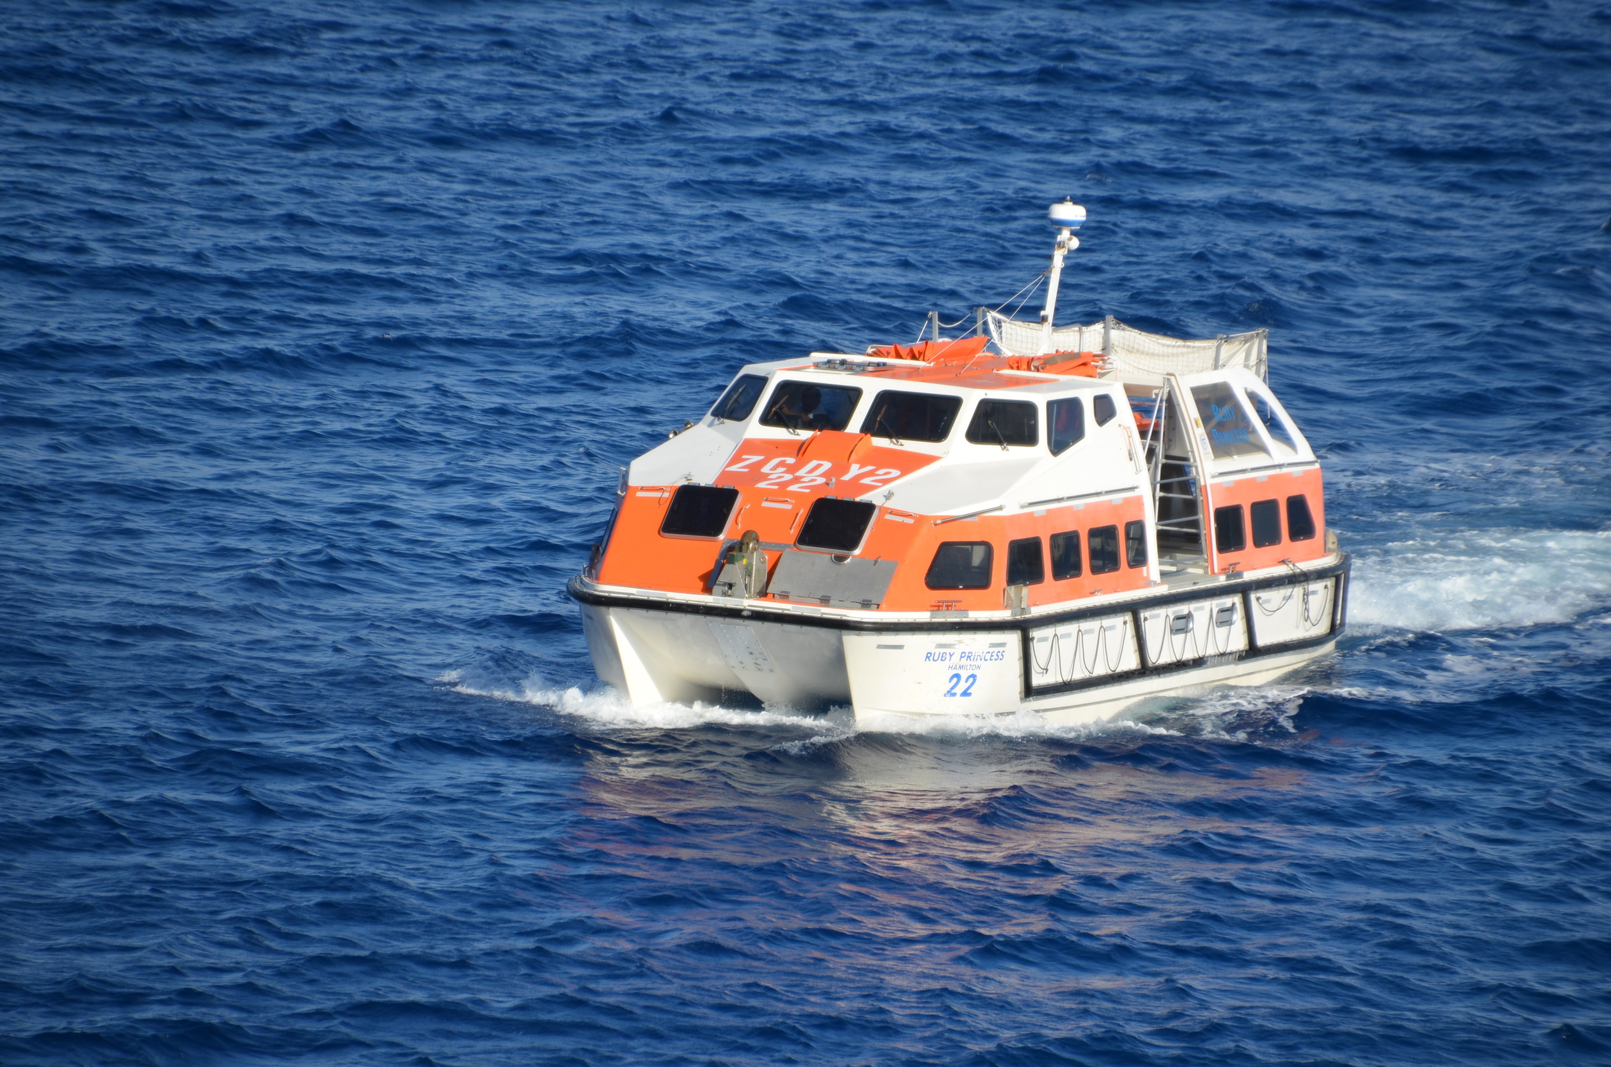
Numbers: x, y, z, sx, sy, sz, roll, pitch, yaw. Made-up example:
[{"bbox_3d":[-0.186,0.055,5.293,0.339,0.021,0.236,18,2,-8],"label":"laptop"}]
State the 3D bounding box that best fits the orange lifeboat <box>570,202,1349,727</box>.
[{"bbox_3d":[1.318,-0.738,180.623,5.050,4.850,10.850,5,6,22],"label":"orange lifeboat"}]

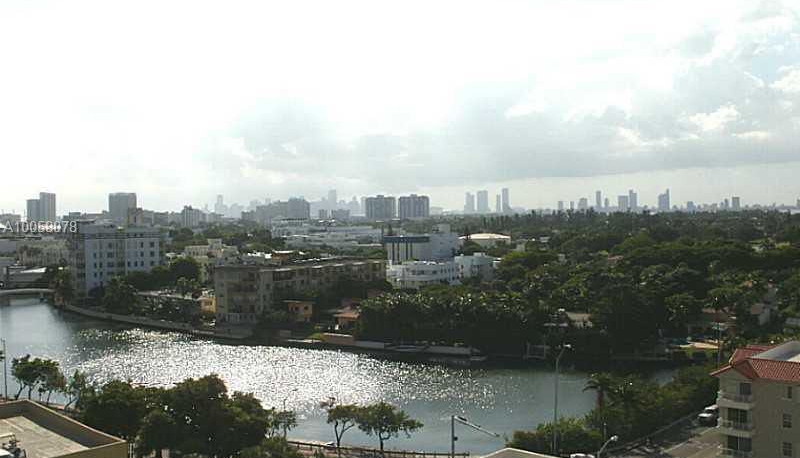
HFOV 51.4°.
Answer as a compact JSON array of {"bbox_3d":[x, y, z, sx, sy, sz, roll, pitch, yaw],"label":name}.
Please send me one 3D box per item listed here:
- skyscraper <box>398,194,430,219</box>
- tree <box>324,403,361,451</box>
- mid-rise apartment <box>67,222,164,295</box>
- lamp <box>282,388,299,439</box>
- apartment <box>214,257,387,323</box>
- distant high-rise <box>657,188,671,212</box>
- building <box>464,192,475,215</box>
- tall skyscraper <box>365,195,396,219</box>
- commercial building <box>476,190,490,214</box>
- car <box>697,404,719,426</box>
[{"bbox_3d":[32.464,-47.093,2039.295,74.000,75.000,35.000,-1,1,14],"label":"skyscraper"},{"bbox_3d":[-7.216,24.522,101.938,4.300,5.900,4.200,-1,1,0],"label":"tree"},{"bbox_3d":[-101.422,11.432,297.737,27.500,28.000,22.000,-1,1,-23],"label":"mid-rise apartment"},{"bbox_3d":[-14.072,23.983,104.480,0.600,7.200,1.700,-2,1,-37],"label":"lamp"},{"bbox_3d":[-29.504,17.663,248.752,45.000,14.100,23.700,-2,2,-42],"label":"apartment"},{"bbox_3d":[1852.747,-194.165,5848.459,66.000,169.000,38.000,-1,1,22],"label":"distant high-rise"},{"bbox_3d":[563.648,-196.166,6668.299,60.000,187.000,38.000,-1,1,18],"label":"building"},{"bbox_3d":[-46.902,-44.932,1979.296,70.000,67.000,28.000,-1,1,0],"label":"tall skyscraper"},{"bbox_3d":[649.331,-214.784,6497.940,80.000,196.000,40.000,-1,1,0],"label":"commercial building"},{"bbox_3d":[42.586,25.570,113.381,1.950,1.850,4.900,0,2,41],"label":"car"}]

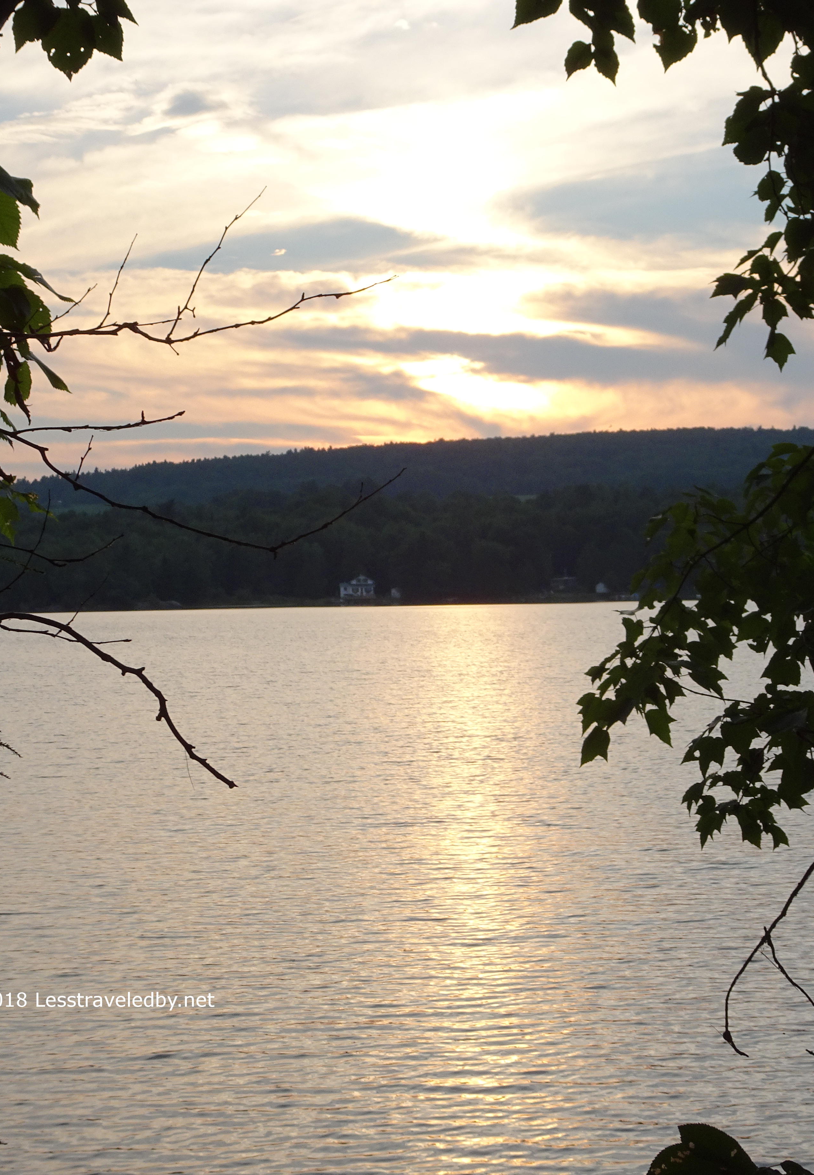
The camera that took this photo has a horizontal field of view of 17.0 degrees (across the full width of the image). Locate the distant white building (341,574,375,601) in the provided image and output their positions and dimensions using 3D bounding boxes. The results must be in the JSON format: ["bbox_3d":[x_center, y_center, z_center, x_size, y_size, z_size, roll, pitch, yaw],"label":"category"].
[{"bbox_3d":[-12.621,0.000,700.000,8.300,7.257,8.500,0,0,-9],"label":"distant white building"}]

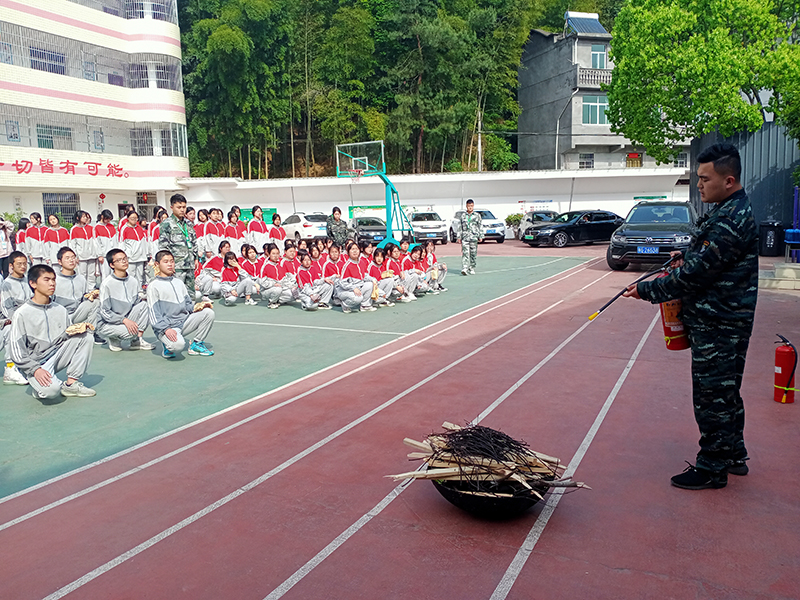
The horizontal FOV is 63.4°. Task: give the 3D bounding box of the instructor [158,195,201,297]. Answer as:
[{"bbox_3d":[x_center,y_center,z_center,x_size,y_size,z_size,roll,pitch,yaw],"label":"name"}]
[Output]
[{"bbox_3d":[-2.691,-0.430,7.987,0.340,1.750,0.520,6,10,42],"label":"instructor"}]

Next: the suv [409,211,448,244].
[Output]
[{"bbox_3d":[1.364,-3.853,34.393,1.860,1.690,4.550,-2,7,-5],"label":"suv"}]

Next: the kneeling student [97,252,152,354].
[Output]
[{"bbox_3d":[-3.091,-0.009,7.268,0.660,1.110,0.500,3,8,30],"label":"kneeling student"}]

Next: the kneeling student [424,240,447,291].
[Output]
[{"bbox_3d":[0.687,-0.650,12.350,0.540,0.930,0.440,5,10,41],"label":"kneeling student"}]

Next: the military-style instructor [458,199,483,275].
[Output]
[{"bbox_3d":[1.718,-1.531,15.700,0.600,1.770,0.420,-1,7,3],"label":"military-style instructor"}]

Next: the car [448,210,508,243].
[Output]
[{"bbox_3d":[4.034,-3.892,34.194,1.850,1.700,4.500,-3,8,-16],"label":"car"}]

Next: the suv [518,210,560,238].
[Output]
[{"bbox_3d":[7.242,-3.770,33.000,1.780,1.520,4.300,-1,7,-1],"label":"suv"}]

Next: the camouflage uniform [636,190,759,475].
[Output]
[{"bbox_3d":[1.558,0.129,3.400,0.610,1.460,0.530,1,8,18],"label":"camouflage uniform"}]

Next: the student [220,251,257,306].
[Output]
[{"bbox_3d":[-2.721,-0.389,10.941,0.660,0.910,0.500,4,9,35],"label":"student"}]

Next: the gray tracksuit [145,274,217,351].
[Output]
[{"bbox_3d":[-2.348,0.129,6.925,0.660,0.830,0.510,3,9,32],"label":"gray tracksuit"}]

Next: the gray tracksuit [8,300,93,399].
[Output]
[{"bbox_3d":[-2.943,0.358,5.430,0.660,0.800,0.510,2,8,22],"label":"gray tracksuit"}]

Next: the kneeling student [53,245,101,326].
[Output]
[{"bbox_3d":[-3.900,-0.058,7.778,0.700,1.120,0.540,4,9,35],"label":"kneeling student"}]

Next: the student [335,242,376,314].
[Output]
[{"bbox_3d":[-0.677,-0.354,9.950,0.540,1.020,0.620,-8,10,-40],"label":"student"}]

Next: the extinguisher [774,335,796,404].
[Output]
[{"bbox_3d":[2.846,0.496,4.780,0.170,0.500,0.160,5,10,40],"label":"extinguisher"}]

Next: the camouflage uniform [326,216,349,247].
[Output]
[{"bbox_3d":[-1.404,-1.173,14.504,0.500,1.370,0.310,-2,7,-8],"label":"camouflage uniform"}]

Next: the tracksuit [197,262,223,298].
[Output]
[{"bbox_3d":[-3.356,-0.298,11.400,0.470,0.620,0.400,5,10,41],"label":"tracksuit"}]

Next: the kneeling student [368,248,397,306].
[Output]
[{"bbox_3d":[-0.299,-0.381,10.535,0.450,0.900,0.620,-7,9,-38],"label":"kneeling student"}]

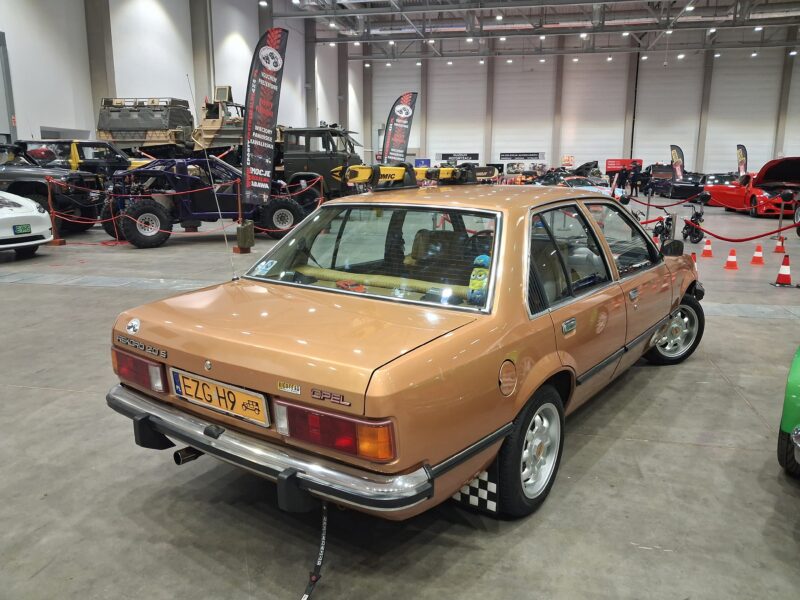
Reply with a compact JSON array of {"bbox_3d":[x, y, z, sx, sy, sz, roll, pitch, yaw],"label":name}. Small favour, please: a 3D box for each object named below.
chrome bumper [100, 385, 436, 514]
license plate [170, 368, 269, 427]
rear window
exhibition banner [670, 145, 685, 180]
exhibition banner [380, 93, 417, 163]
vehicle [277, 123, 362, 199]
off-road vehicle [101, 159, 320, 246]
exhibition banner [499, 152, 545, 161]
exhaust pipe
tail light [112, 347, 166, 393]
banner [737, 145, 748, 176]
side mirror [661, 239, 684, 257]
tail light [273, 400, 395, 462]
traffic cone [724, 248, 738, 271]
[{"bbox_3d":[-0.620,0.521,2.308,1.610,0.180,0.270,9,14,35],"label":"chrome bumper"},{"bbox_3d":[-0.658,0.344,2.246,0.527,0.120,0.022,8,21,35],"label":"license plate"},{"bbox_3d":[-0.107,-0.242,2.874,1.370,0.080,0.540,9,54,35],"label":"rear window"},{"bbox_3d":[17.448,-8.103,39.155,0.750,2.950,0.080,5,13,20],"label":"exhibition banner"},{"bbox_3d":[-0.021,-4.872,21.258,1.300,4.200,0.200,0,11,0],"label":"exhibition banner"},{"bbox_3d":[-4.630,-4.225,20.925,6.400,2.850,2.450,2,12,9],"label":"vehicle"},{"bbox_3d":[-4.426,-2.349,14.380,4.350,1.900,2.060,-7,13,-33],"label":"off-road vehicle"},{"bbox_3d":[10.549,-12.327,53.602,3.800,0.600,0.050,3,12,13],"label":"exhibition banner"},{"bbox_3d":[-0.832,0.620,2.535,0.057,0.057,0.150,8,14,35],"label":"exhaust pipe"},{"bbox_3d":[-1.083,0.273,2.571,0.470,0.130,0.080,8,14,35],"label":"tail light"},{"bbox_3d":[21.497,-8.085,39.155,0.650,2.950,0.080,5,13,20],"label":"banner"},{"bbox_3d":[1.724,-0.328,3.947,0.150,0.108,0.080,9,14,35],"label":"side mirror"},{"bbox_3d":[-0.212,0.399,1.945,0.470,0.130,0.080,8,14,35],"label":"tail light"},{"bbox_3d":[5.302,-0.650,9.991,0.210,0.330,0.210,6,13,28],"label":"traffic cone"}]

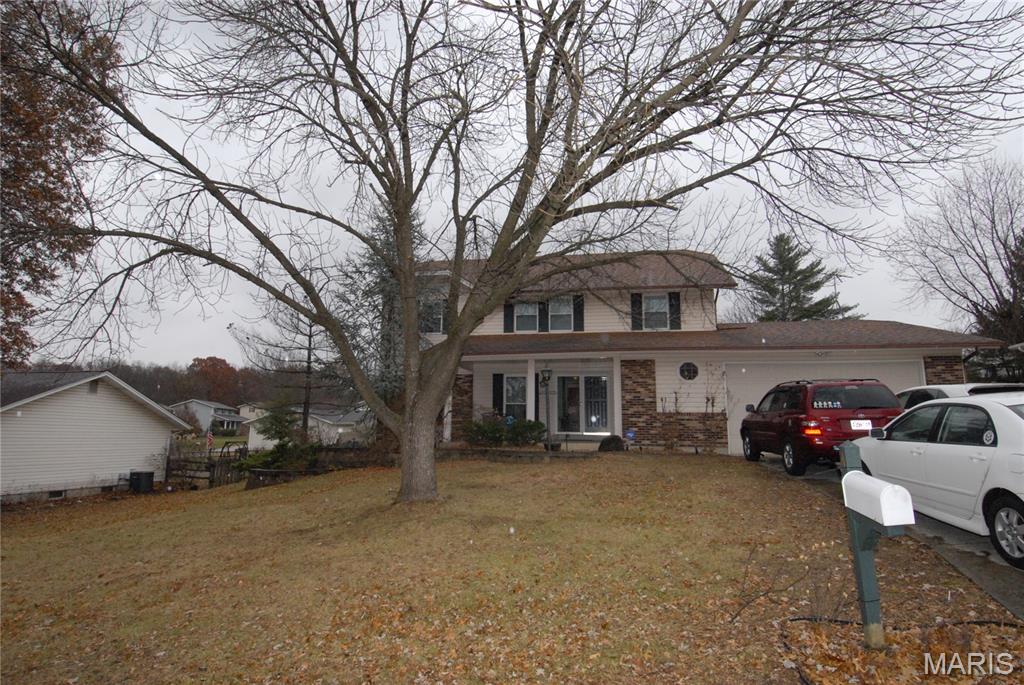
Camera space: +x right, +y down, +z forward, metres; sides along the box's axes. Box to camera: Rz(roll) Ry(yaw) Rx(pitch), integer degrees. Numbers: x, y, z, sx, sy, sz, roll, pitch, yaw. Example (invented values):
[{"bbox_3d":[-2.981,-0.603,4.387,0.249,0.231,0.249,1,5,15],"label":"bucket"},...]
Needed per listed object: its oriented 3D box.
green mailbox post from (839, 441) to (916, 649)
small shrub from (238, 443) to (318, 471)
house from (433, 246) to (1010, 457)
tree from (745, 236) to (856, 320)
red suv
[{"bbox_3d":[2.350,1.300,3.460,0.180,1.320,0.600,-1,-9,8],"label":"green mailbox post"},{"bbox_3d":[-7.217,3.576,16.654,2.400,0.950,1.700,0,-8,0],"label":"small shrub"},{"bbox_3d":[4.387,-0.018,20.286,17.300,7.700,11.200,-1,-9,9],"label":"house"},{"bbox_3d":[17.696,-0.327,33.415,7.500,13.200,7.500,0,-8,0],"label":"tree"},{"bbox_3d":[6.270,1.770,11.400,1.830,1.730,4.690,-1,-9,9],"label":"red suv"}]

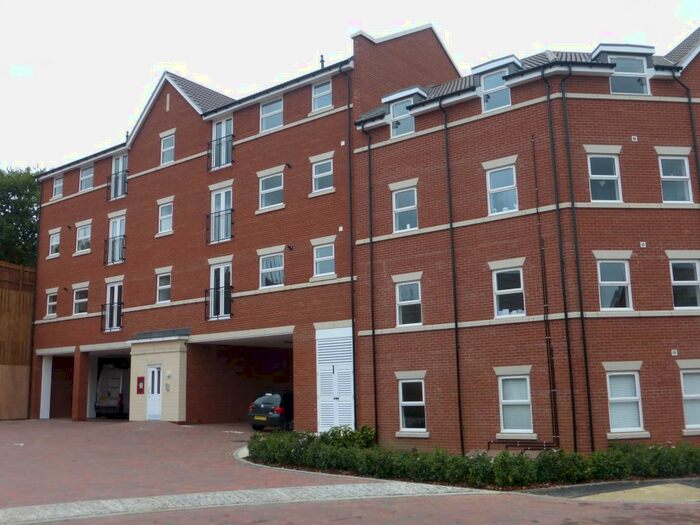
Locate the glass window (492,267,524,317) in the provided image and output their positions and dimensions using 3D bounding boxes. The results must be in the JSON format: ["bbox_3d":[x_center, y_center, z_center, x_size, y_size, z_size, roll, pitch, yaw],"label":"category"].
[{"bbox_3d":[4.286,0.839,18.475,0.893,1.308,0.100,-9,-12,36],"label":"glass window"}]

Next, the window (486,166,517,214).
[{"bbox_3d":[4.212,-1.977,18.963,0.903,1.307,0.100,-9,-12,36],"label":"window"}]

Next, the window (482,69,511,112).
[{"bbox_3d":[4.160,-4.902,19.600,0.820,1.150,0.100,-9,-13,35],"label":"window"}]

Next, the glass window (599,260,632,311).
[{"bbox_3d":[6.804,0.603,17.644,0.890,1.298,0.110,0,-11,-7],"label":"glass window"}]

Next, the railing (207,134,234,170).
[{"bbox_3d":[-4.872,-4.106,25.929,1.380,1.160,0.130,-9,-13,36],"label":"railing"}]

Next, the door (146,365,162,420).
[{"bbox_3d":[-7.418,4.948,26.201,0.935,2.024,0.100,-9,-12,36],"label":"door"}]

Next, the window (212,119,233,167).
[{"bbox_3d":[-4.848,-4.525,26.172,1.180,1.890,0.110,-9,-13,36],"label":"window"}]

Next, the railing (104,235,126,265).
[{"bbox_3d":[-9.969,-0.511,29.180,1.410,1.120,0.130,-9,-13,36],"label":"railing"}]

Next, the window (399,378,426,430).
[{"bbox_3d":[1.805,4.125,19.811,0.900,1.450,0.110,-9,-13,37],"label":"window"}]

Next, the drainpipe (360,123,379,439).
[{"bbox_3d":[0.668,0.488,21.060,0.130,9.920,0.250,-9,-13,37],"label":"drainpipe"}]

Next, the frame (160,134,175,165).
[{"bbox_3d":[-7.416,-4.586,28.108,0.934,1.159,0.100,-9,-12,36],"label":"frame"}]

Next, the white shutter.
[{"bbox_3d":[-0.447,3.708,21.579,1.503,3.248,0.100,-9,-12,36],"label":"white shutter"}]

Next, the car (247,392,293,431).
[{"bbox_3d":[-2.001,5.626,26.313,1.700,1.450,3.950,-8,-13,34],"label":"car"}]

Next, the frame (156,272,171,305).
[{"bbox_3d":[-7.295,1.018,27.033,0.820,1.130,0.100,-9,-13,36],"label":"frame"}]

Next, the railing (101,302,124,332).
[{"bbox_3d":[-9.899,2.289,28.652,1.440,1.120,0.130,-9,-13,36],"label":"railing"}]

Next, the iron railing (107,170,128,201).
[{"bbox_3d":[-10.066,-3.268,29.657,1.300,1.080,0.120,-9,-13,36],"label":"iron railing"}]

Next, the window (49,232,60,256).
[{"bbox_3d":[-13.895,-0.854,32.387,0.850,1.000,0.110,-9,-13,36],"label":"window"}]

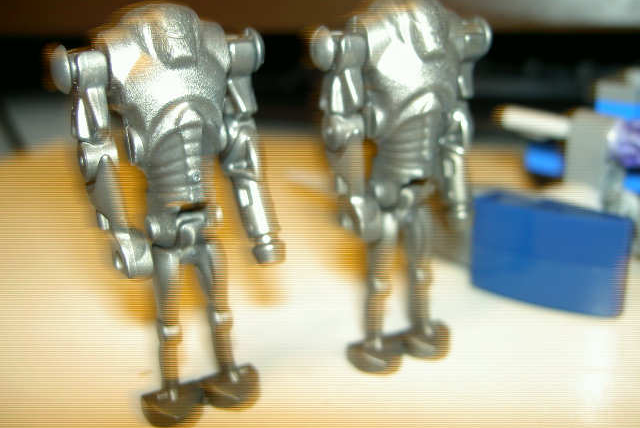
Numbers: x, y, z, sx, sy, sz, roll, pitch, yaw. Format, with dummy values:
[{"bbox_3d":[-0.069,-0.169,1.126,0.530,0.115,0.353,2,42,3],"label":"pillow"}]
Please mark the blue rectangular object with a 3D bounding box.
[{"bbox_3d":[0.036,0.007,0.117,0.025,0.016,0.008,12,22,42],"label":"blue rectangular object"}]

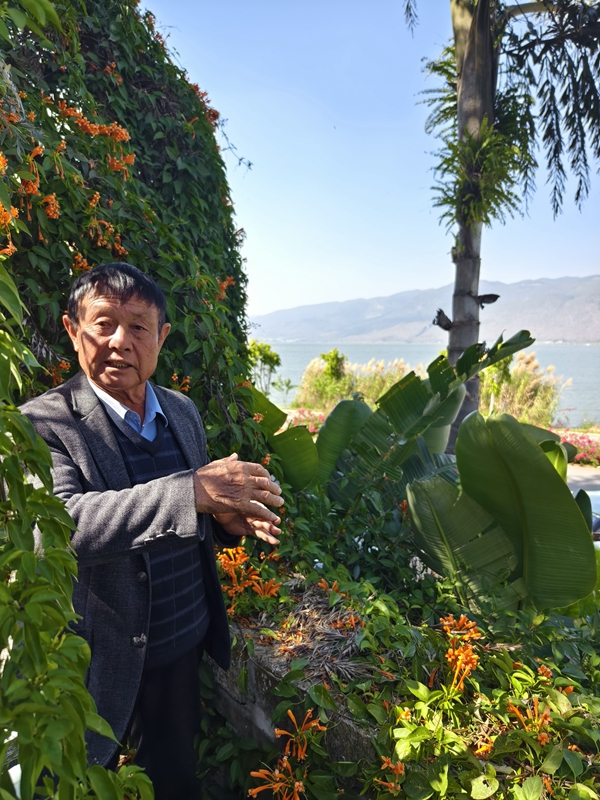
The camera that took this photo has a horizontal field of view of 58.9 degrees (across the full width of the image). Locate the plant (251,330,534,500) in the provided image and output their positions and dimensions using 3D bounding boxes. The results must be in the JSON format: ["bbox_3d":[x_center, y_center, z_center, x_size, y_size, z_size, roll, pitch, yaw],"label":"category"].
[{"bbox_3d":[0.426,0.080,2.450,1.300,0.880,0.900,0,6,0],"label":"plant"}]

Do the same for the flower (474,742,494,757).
[{"bbox_3d":[0.354,0.671,1.020,0.038,0.028,0.035,0,6,0],"label":"flower"}]

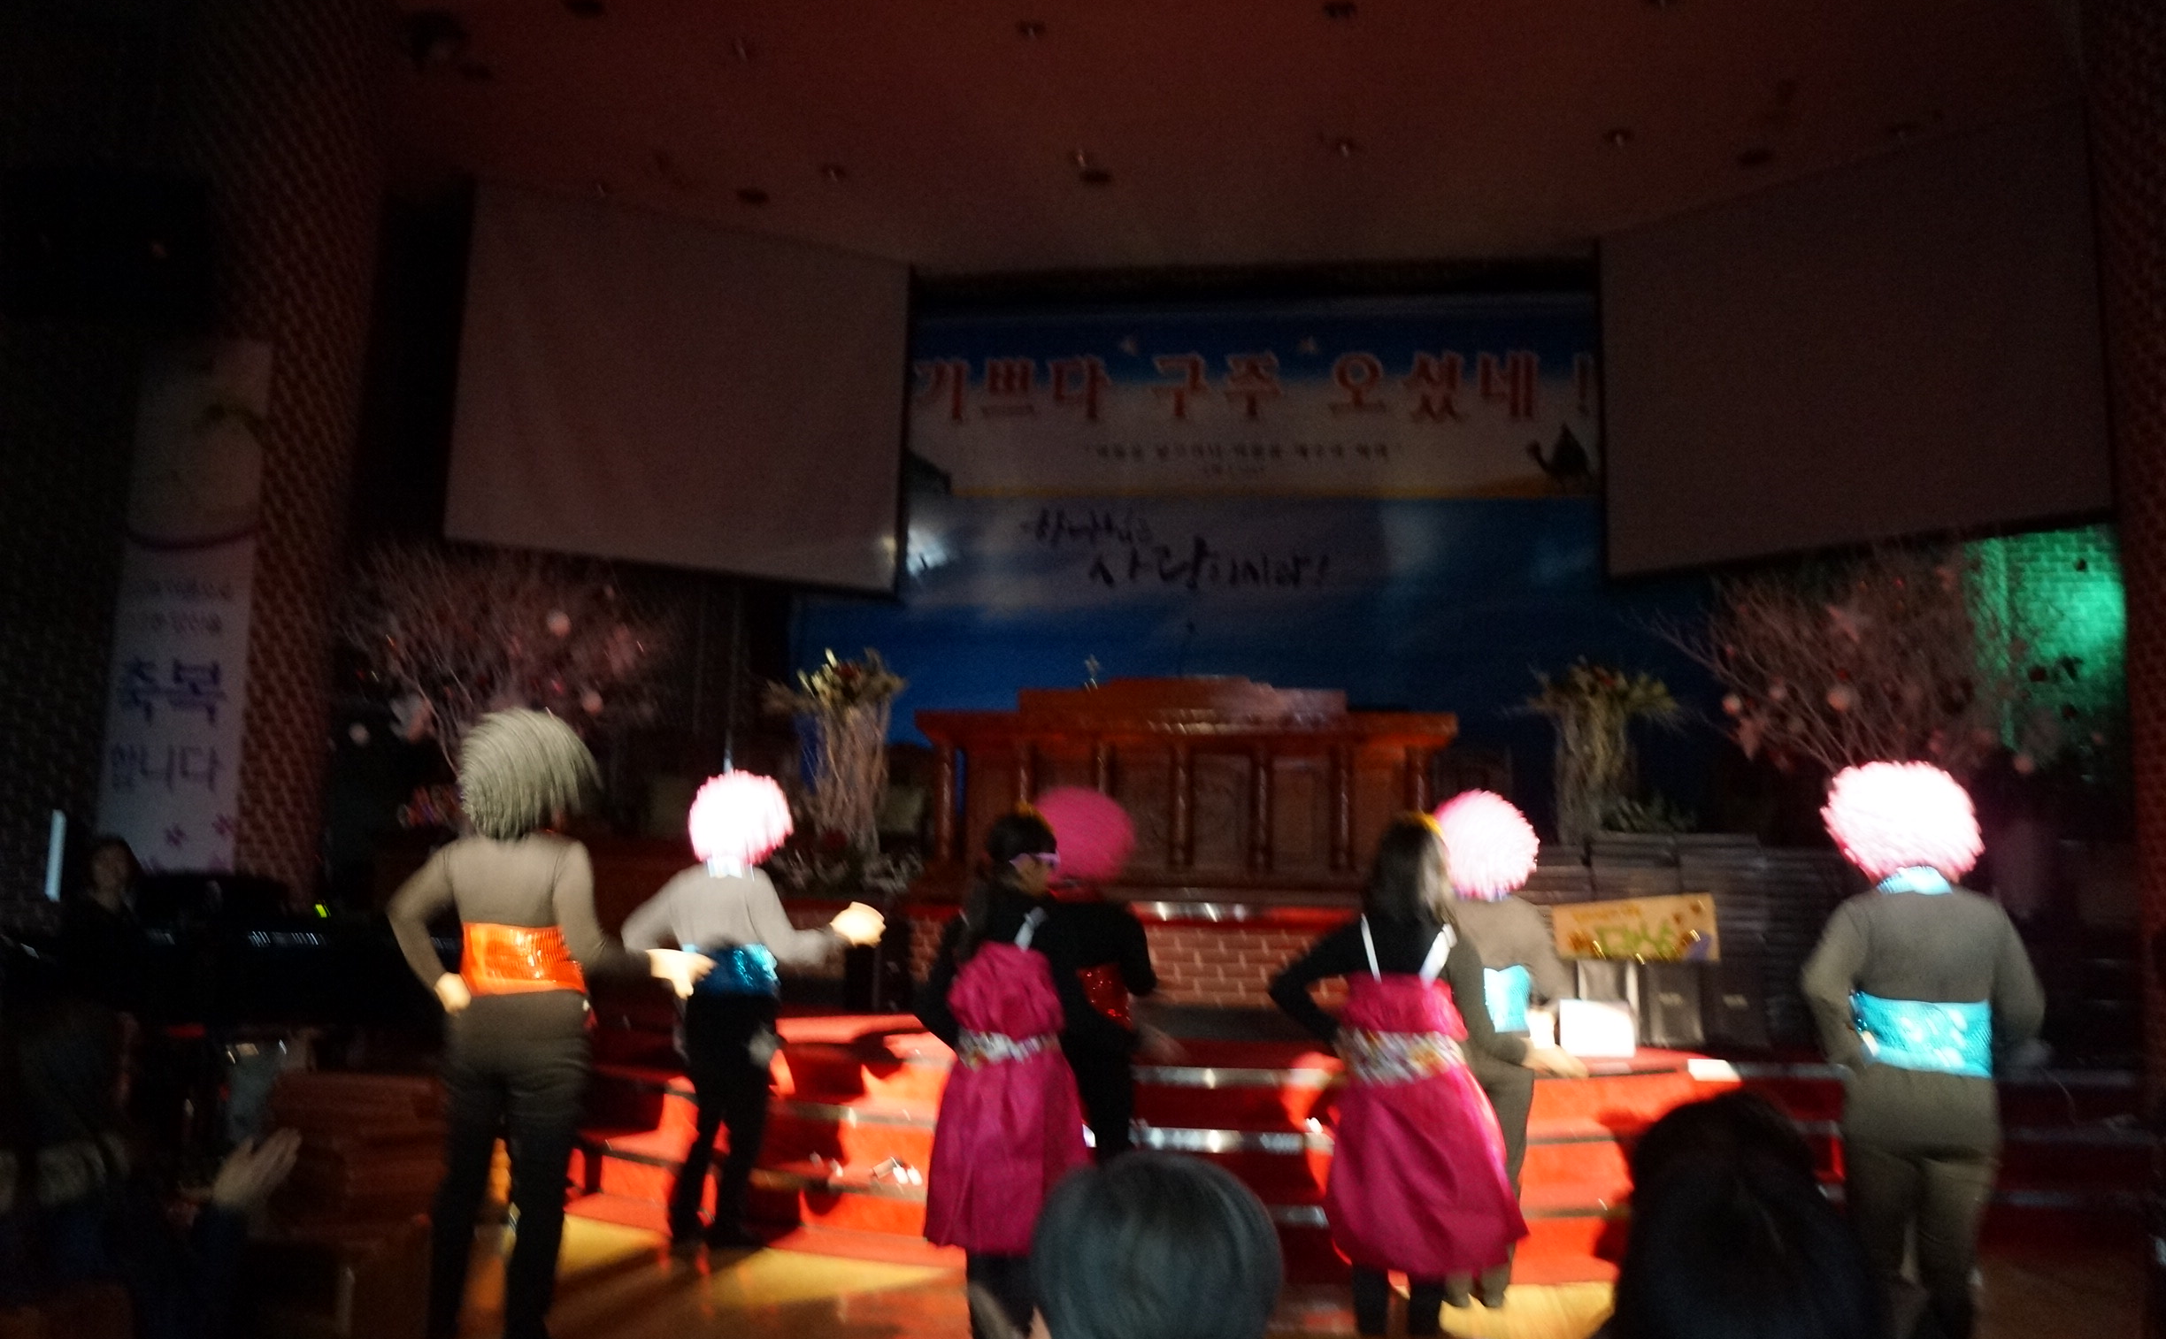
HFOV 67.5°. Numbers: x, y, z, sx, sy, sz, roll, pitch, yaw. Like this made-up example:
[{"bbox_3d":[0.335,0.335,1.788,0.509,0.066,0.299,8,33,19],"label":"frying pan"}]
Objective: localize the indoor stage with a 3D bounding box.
[{"bbox_3d":[0.975,1.895,6.531,6.000,0.550,2.100,0,-7,7],"label":"indoor stage"}]

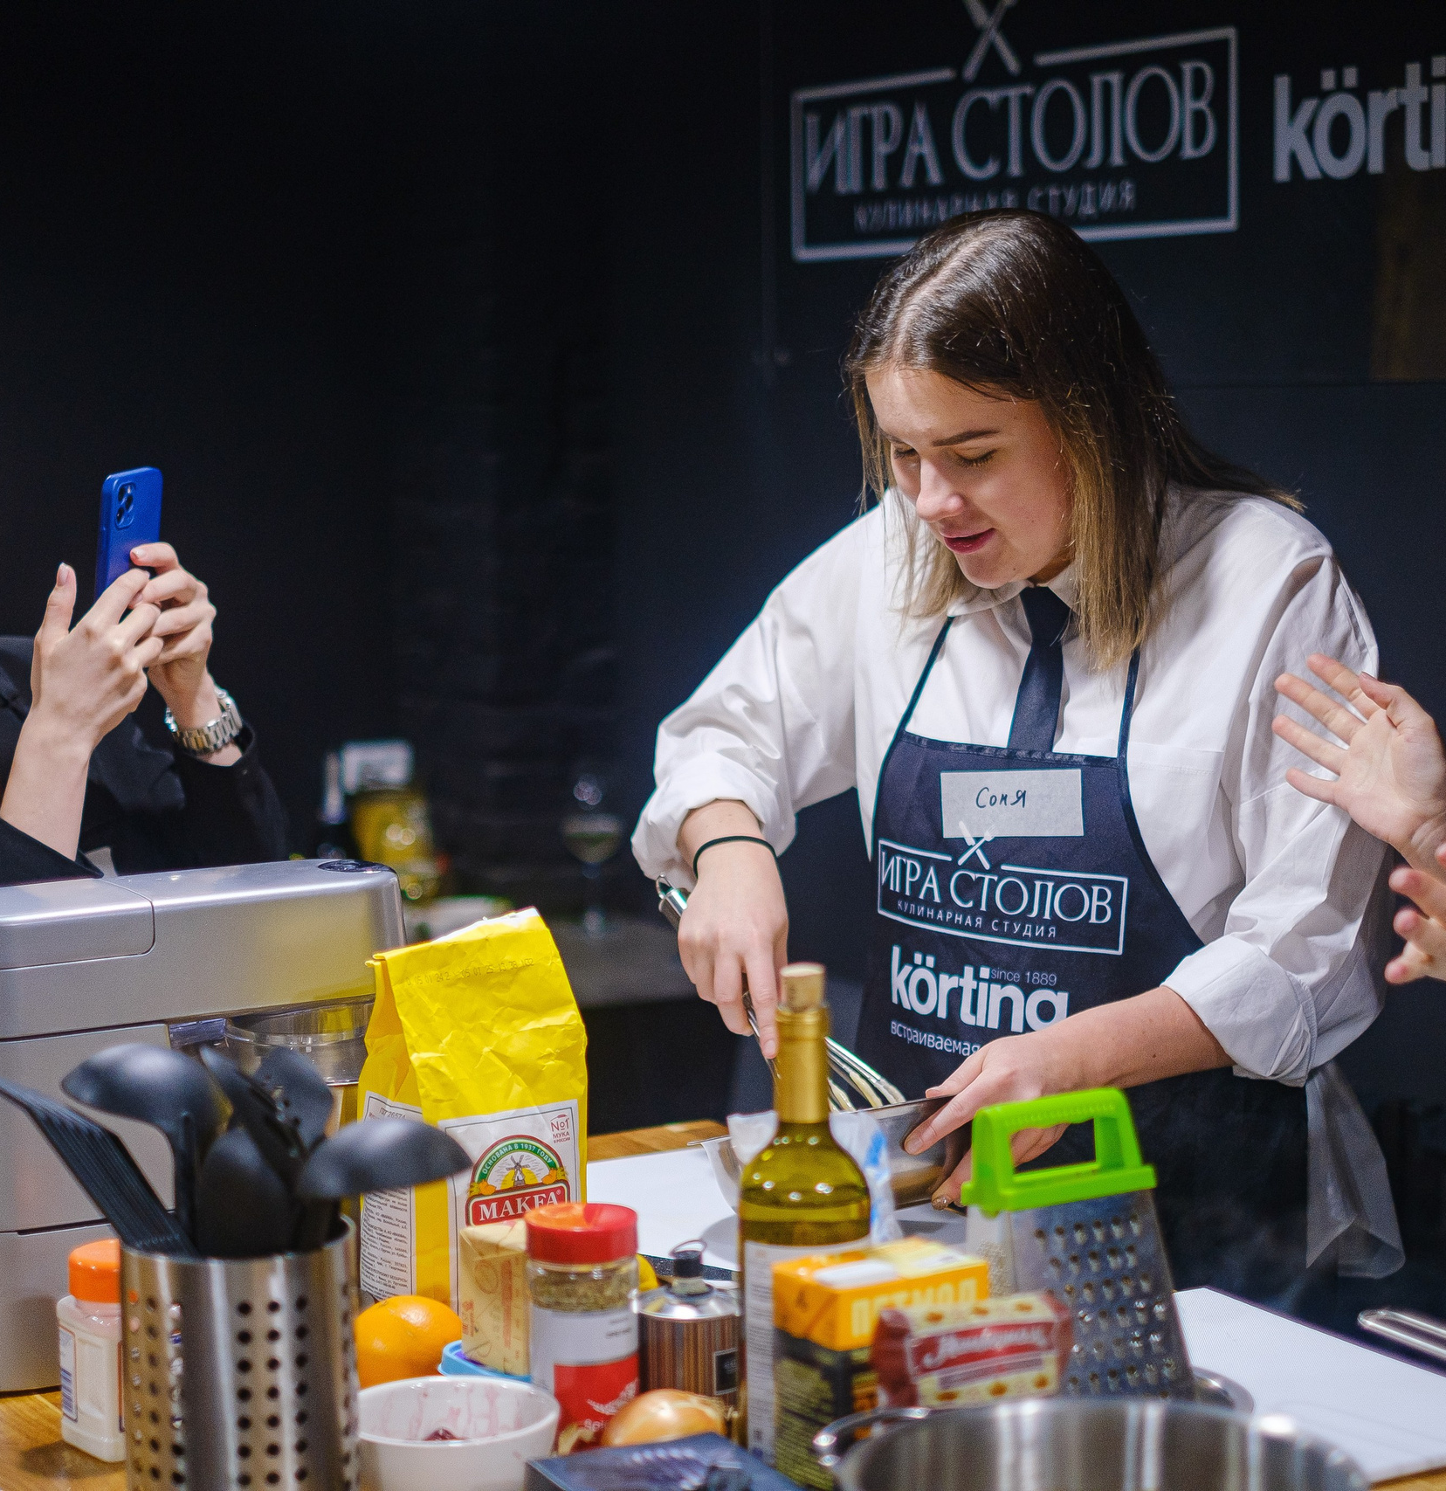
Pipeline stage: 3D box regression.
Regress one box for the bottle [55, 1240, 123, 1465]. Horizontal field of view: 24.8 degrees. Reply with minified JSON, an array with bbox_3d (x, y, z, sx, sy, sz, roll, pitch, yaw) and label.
[{"bbox_3d":[-0.373,0.365,2.019,0.058,0.122,0.066,-5,8,-33],"label":"bottle"}]

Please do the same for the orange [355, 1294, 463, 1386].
[{"bbox_3d":[-0.194,0.381,2.029,0.081,0.081,0.081,-1,6,0],"label":"orange"}]

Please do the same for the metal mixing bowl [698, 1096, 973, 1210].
[{"bbox_3d":[0.084,0.302,2.370,0.203,0.075,0.203,-9,-3,-1],"label":"metal mixing bowl"}]

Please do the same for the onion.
[{"bbox_3d":[-0.033,0.404,1.902,0.074,0.063,0.066,-1,6,0],"label":"onion"}]

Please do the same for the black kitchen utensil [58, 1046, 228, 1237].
[{"bbox_3d":[-0.309,0.297,1.793,0.088,0.290,0.100,-6,5,-33],"label":"black kitchen utensil"}]

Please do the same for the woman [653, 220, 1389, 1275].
[{"bbox_3d":[0.214,0.424,2.532,0.500,1.660,0.530,5,8,39],"label":"woman"}]

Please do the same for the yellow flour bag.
[{"bbox_3d":[-0.178,0.255,2.326,0.122,0.268,0.097,-5,8,-36],"label":"yellow flour bag"}]

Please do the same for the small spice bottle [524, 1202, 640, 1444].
[{"bbox_3d":[-0.081,0.352,1.935,0.065,0.142,0.065,-1,6,0],"label":"small spice bottle"}]

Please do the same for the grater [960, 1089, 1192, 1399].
[{"bbox_3d":[0.193,0.313,1.876,0.130,0.225,0.098,-5,7,-32],"label":"grater"}]

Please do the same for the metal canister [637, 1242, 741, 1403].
[{"bbox_3d":[-0.023,0.363,2.059,0.067,0.110,0.067,-1,6,0],"label":"metal canister"}]

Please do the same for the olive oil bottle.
[{"bbox_3d":[0.046,0.280,1.885,0.075,0.312,0.075,-1,6,0],"label":"olive oil bottle"}]

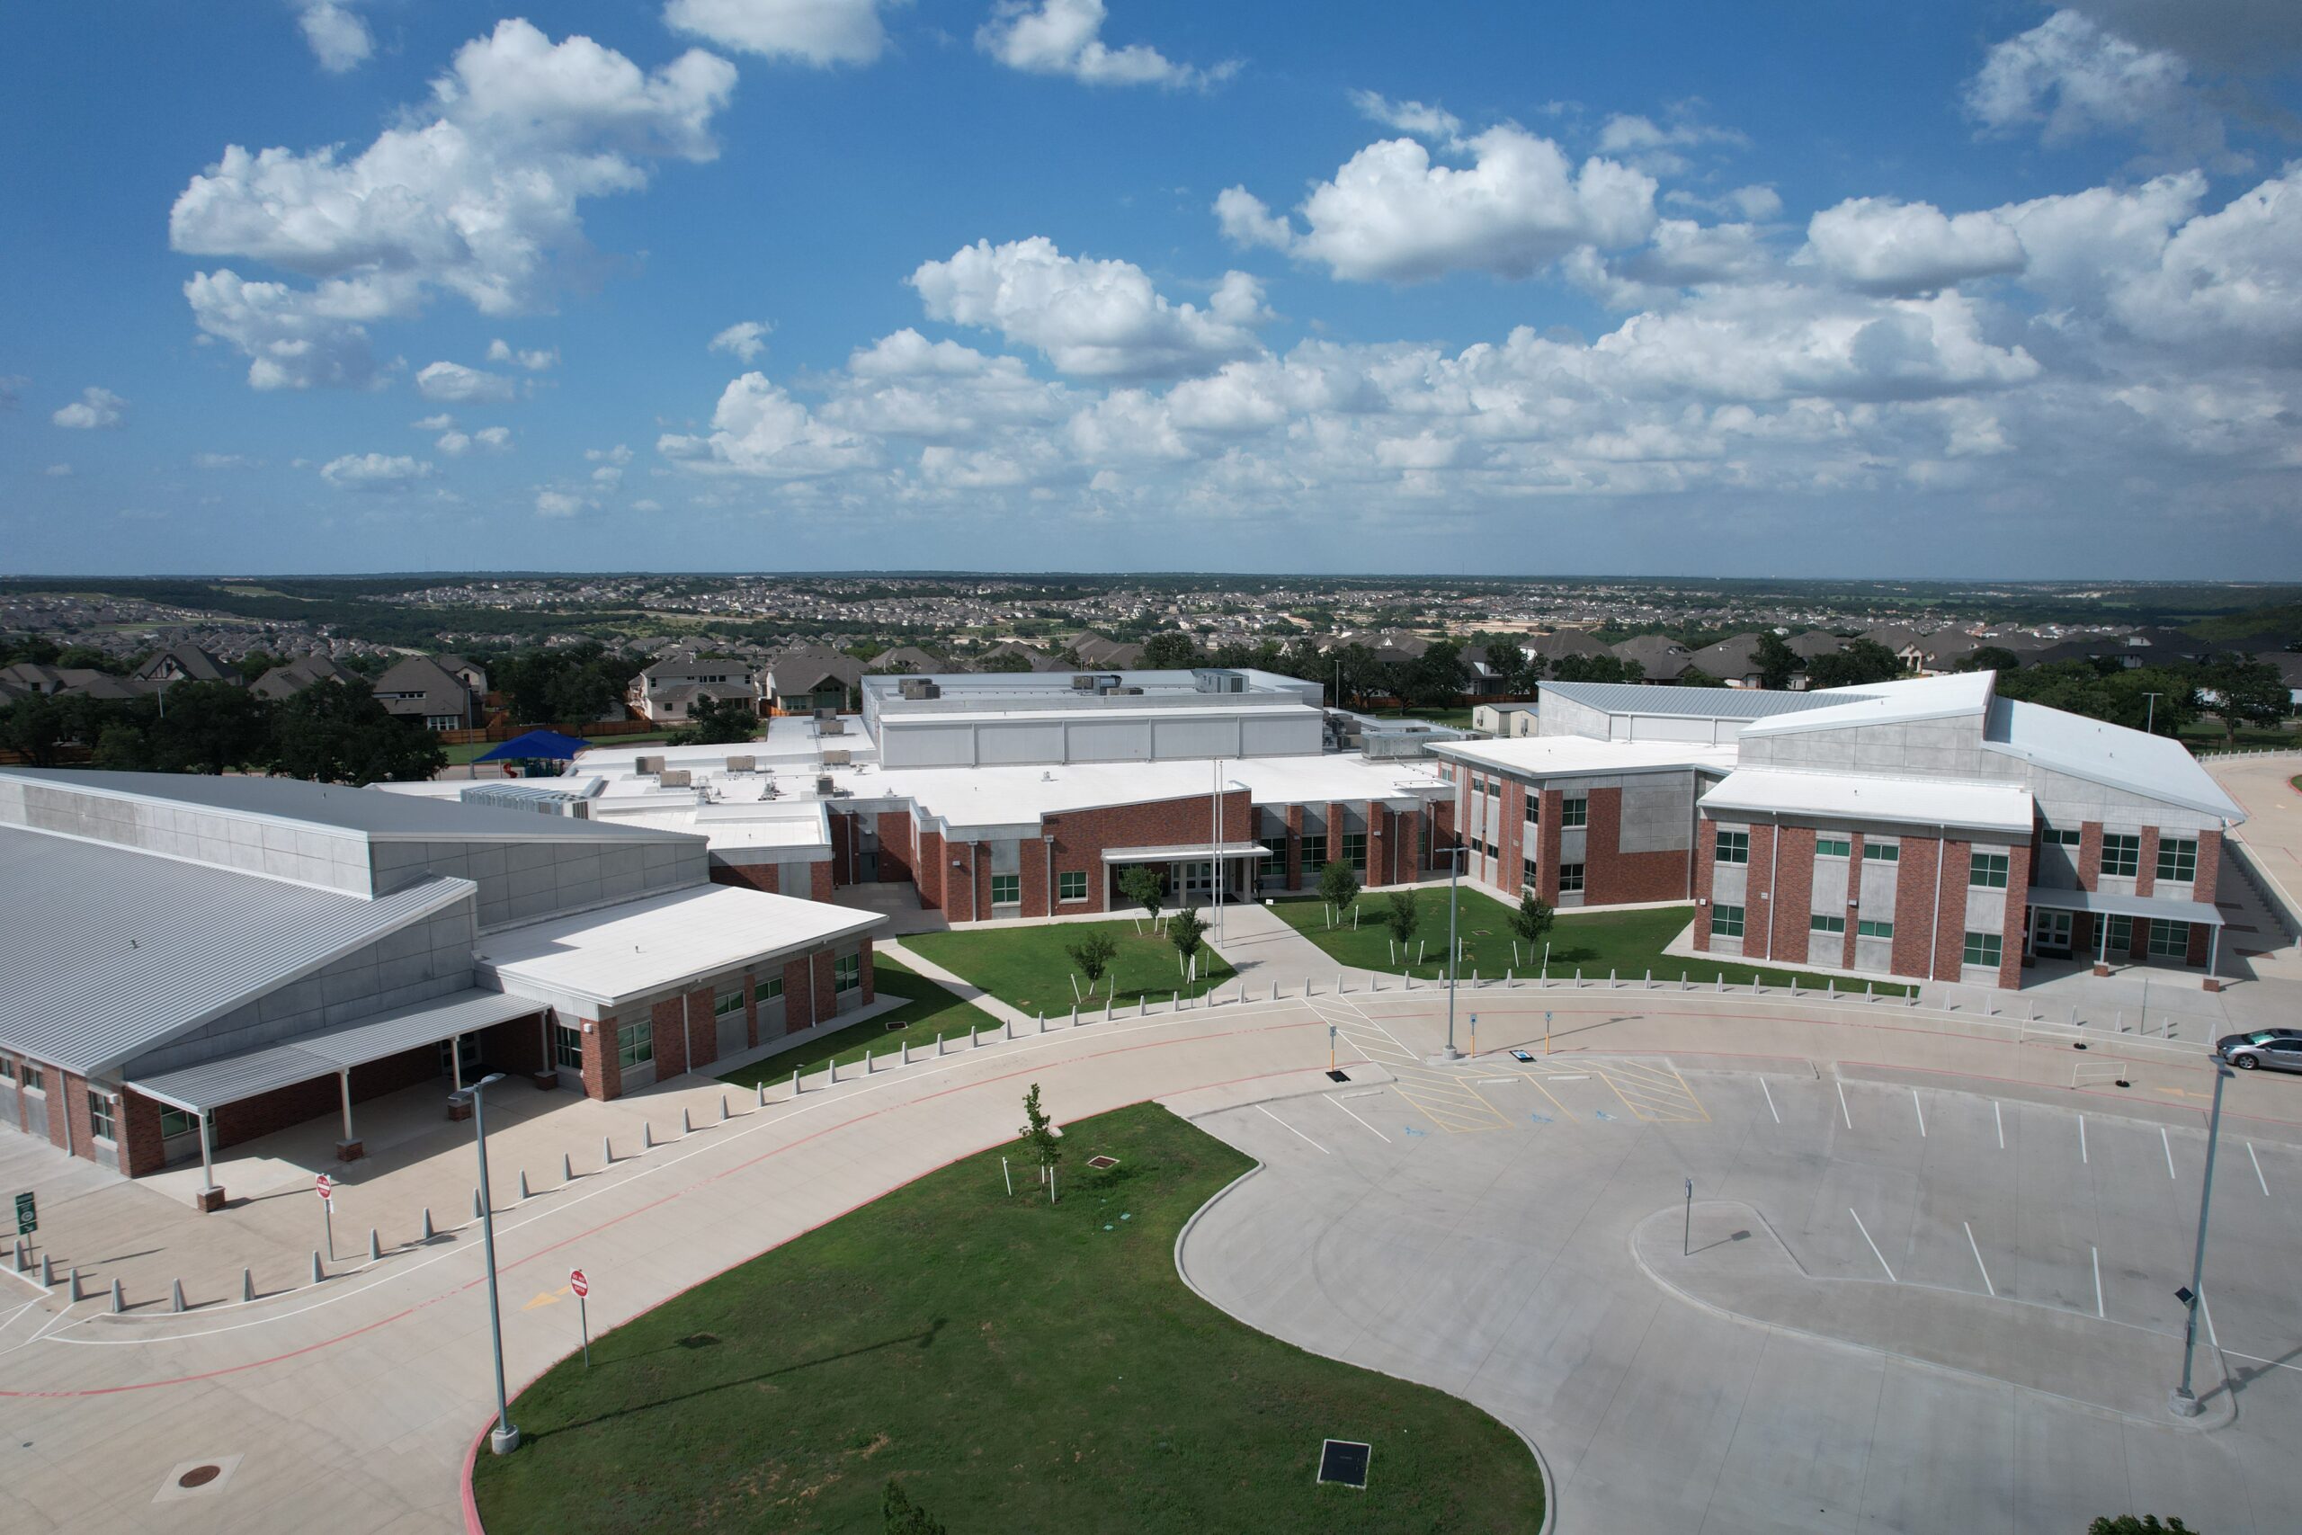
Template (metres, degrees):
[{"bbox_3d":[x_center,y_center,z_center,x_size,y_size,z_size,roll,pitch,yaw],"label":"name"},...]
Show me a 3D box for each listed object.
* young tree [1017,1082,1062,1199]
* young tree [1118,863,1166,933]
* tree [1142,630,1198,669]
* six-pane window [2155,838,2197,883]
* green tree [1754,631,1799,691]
[{"bbox_3d":[-4.049,13.441,51.288,1.606,4.047,1.558,0,8,0],"label":"young tree"},{"bbox_3d":[-0.559,8.187,87.517,3.032,4.384,3.032,0,8,0],"label":"young tree"},{"bbox_3d":[3.147,-17.852,245.934,9.149,11.380,9.149,0,8,0],"label":"tree"},{"bbox_3d":[58.184,5.291,79.732,1.800,2.400,0.150,4,9,27],"label":"six-pane window"},{"bbox_3d":[110.850,-17.680,249.160,8.200,12.000,8.000,0,8,0],"label":"green tree"}]

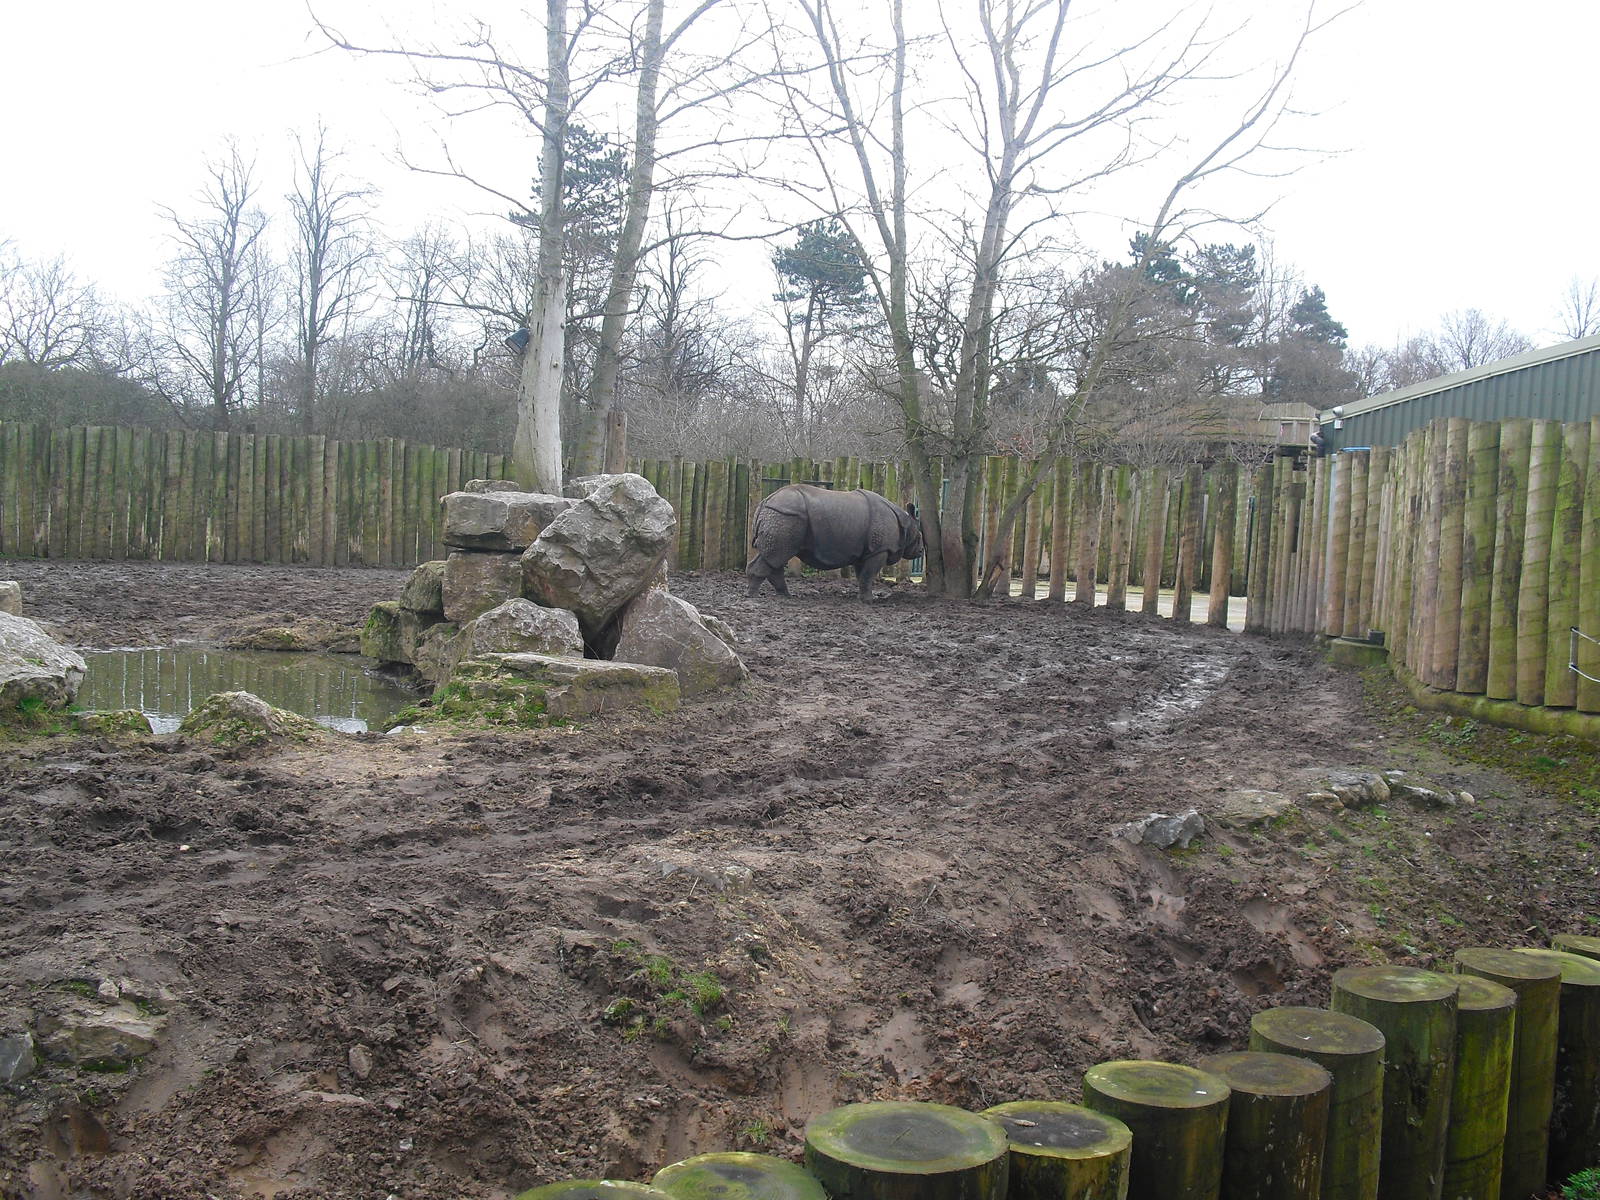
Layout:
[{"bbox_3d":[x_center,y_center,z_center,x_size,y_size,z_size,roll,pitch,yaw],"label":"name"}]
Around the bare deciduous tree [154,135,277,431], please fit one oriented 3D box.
[{"bbox_3d":[-19.793,-9.108,56.000,4.000,12.400,4.000,1,4,-19],"label":"bare deciduous tree"}]

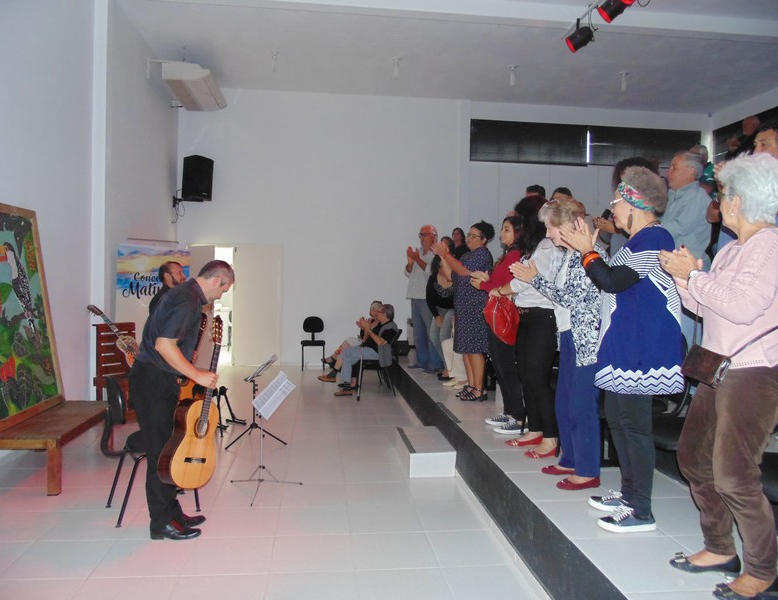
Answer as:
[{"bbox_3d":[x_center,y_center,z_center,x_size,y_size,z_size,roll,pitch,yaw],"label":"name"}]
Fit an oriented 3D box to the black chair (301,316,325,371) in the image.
[{"bbox_3d":[-1.270,0.729,9.746,0.420,0.880,0.500,1,2,-7],"label":"black chair"}]

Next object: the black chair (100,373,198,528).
[{"bbox_3d":[-1.527,0.905,3.666,0.540,0.860,0.430,0,2,-37],"label":"black chair"}]

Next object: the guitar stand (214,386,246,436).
[{"bbox_3d":[-1.560,1.063,5.641,0.350,0.430,0.380,2,2,16],"label":"guitar stand"}]

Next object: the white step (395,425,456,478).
[{"bbox_3d":[0.298,1.257,4.842,0.360,0.184,0.800,1,2,-7],"label":"white step"}]

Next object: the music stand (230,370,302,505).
[{"bbox_3d":[-0.845,0.919,3.954,0.480,0.790,0.500,1,1,-22],"label":"music stand"}]

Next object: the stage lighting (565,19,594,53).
[{"bbox_3d":[1.689,-2.350,5.124,0.230,0.250,0.170,-11,-1,10],"label":"stage lighting"}]

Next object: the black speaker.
[{"bbox_3d":[-3.190,-2.016,9.610,0.350,0.670,0.440,2,2,19],"label":"black speaker"}]

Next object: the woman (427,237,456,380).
[{"bbox_3d":[0.625,0.114,6.807,0.480,1.640,0.340,2,2,30],"label":"woman"}]

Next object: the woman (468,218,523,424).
[{"bbox_3d":[0.854,0.168,4.380,0.440,1.610,0.470,1,2,-18],"label":"woman"}]

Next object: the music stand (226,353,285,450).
[{"bbox_3d":[-1.165,0.883,5.124,0.480,0.790,0.480,1,1,-2],"label":"music stand"}]

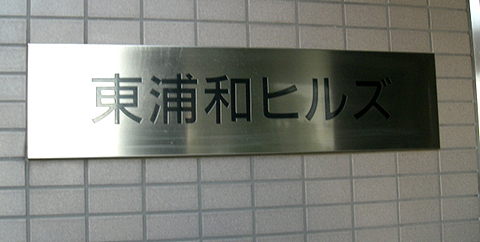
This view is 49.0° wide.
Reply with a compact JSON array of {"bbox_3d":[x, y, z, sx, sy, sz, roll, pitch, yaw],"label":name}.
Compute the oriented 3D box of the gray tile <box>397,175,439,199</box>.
[{"bbox_3d":[0.360,0.133,1.068,0.095,0.045,0.008,0,-5,-13],"label":"gray tile"}]

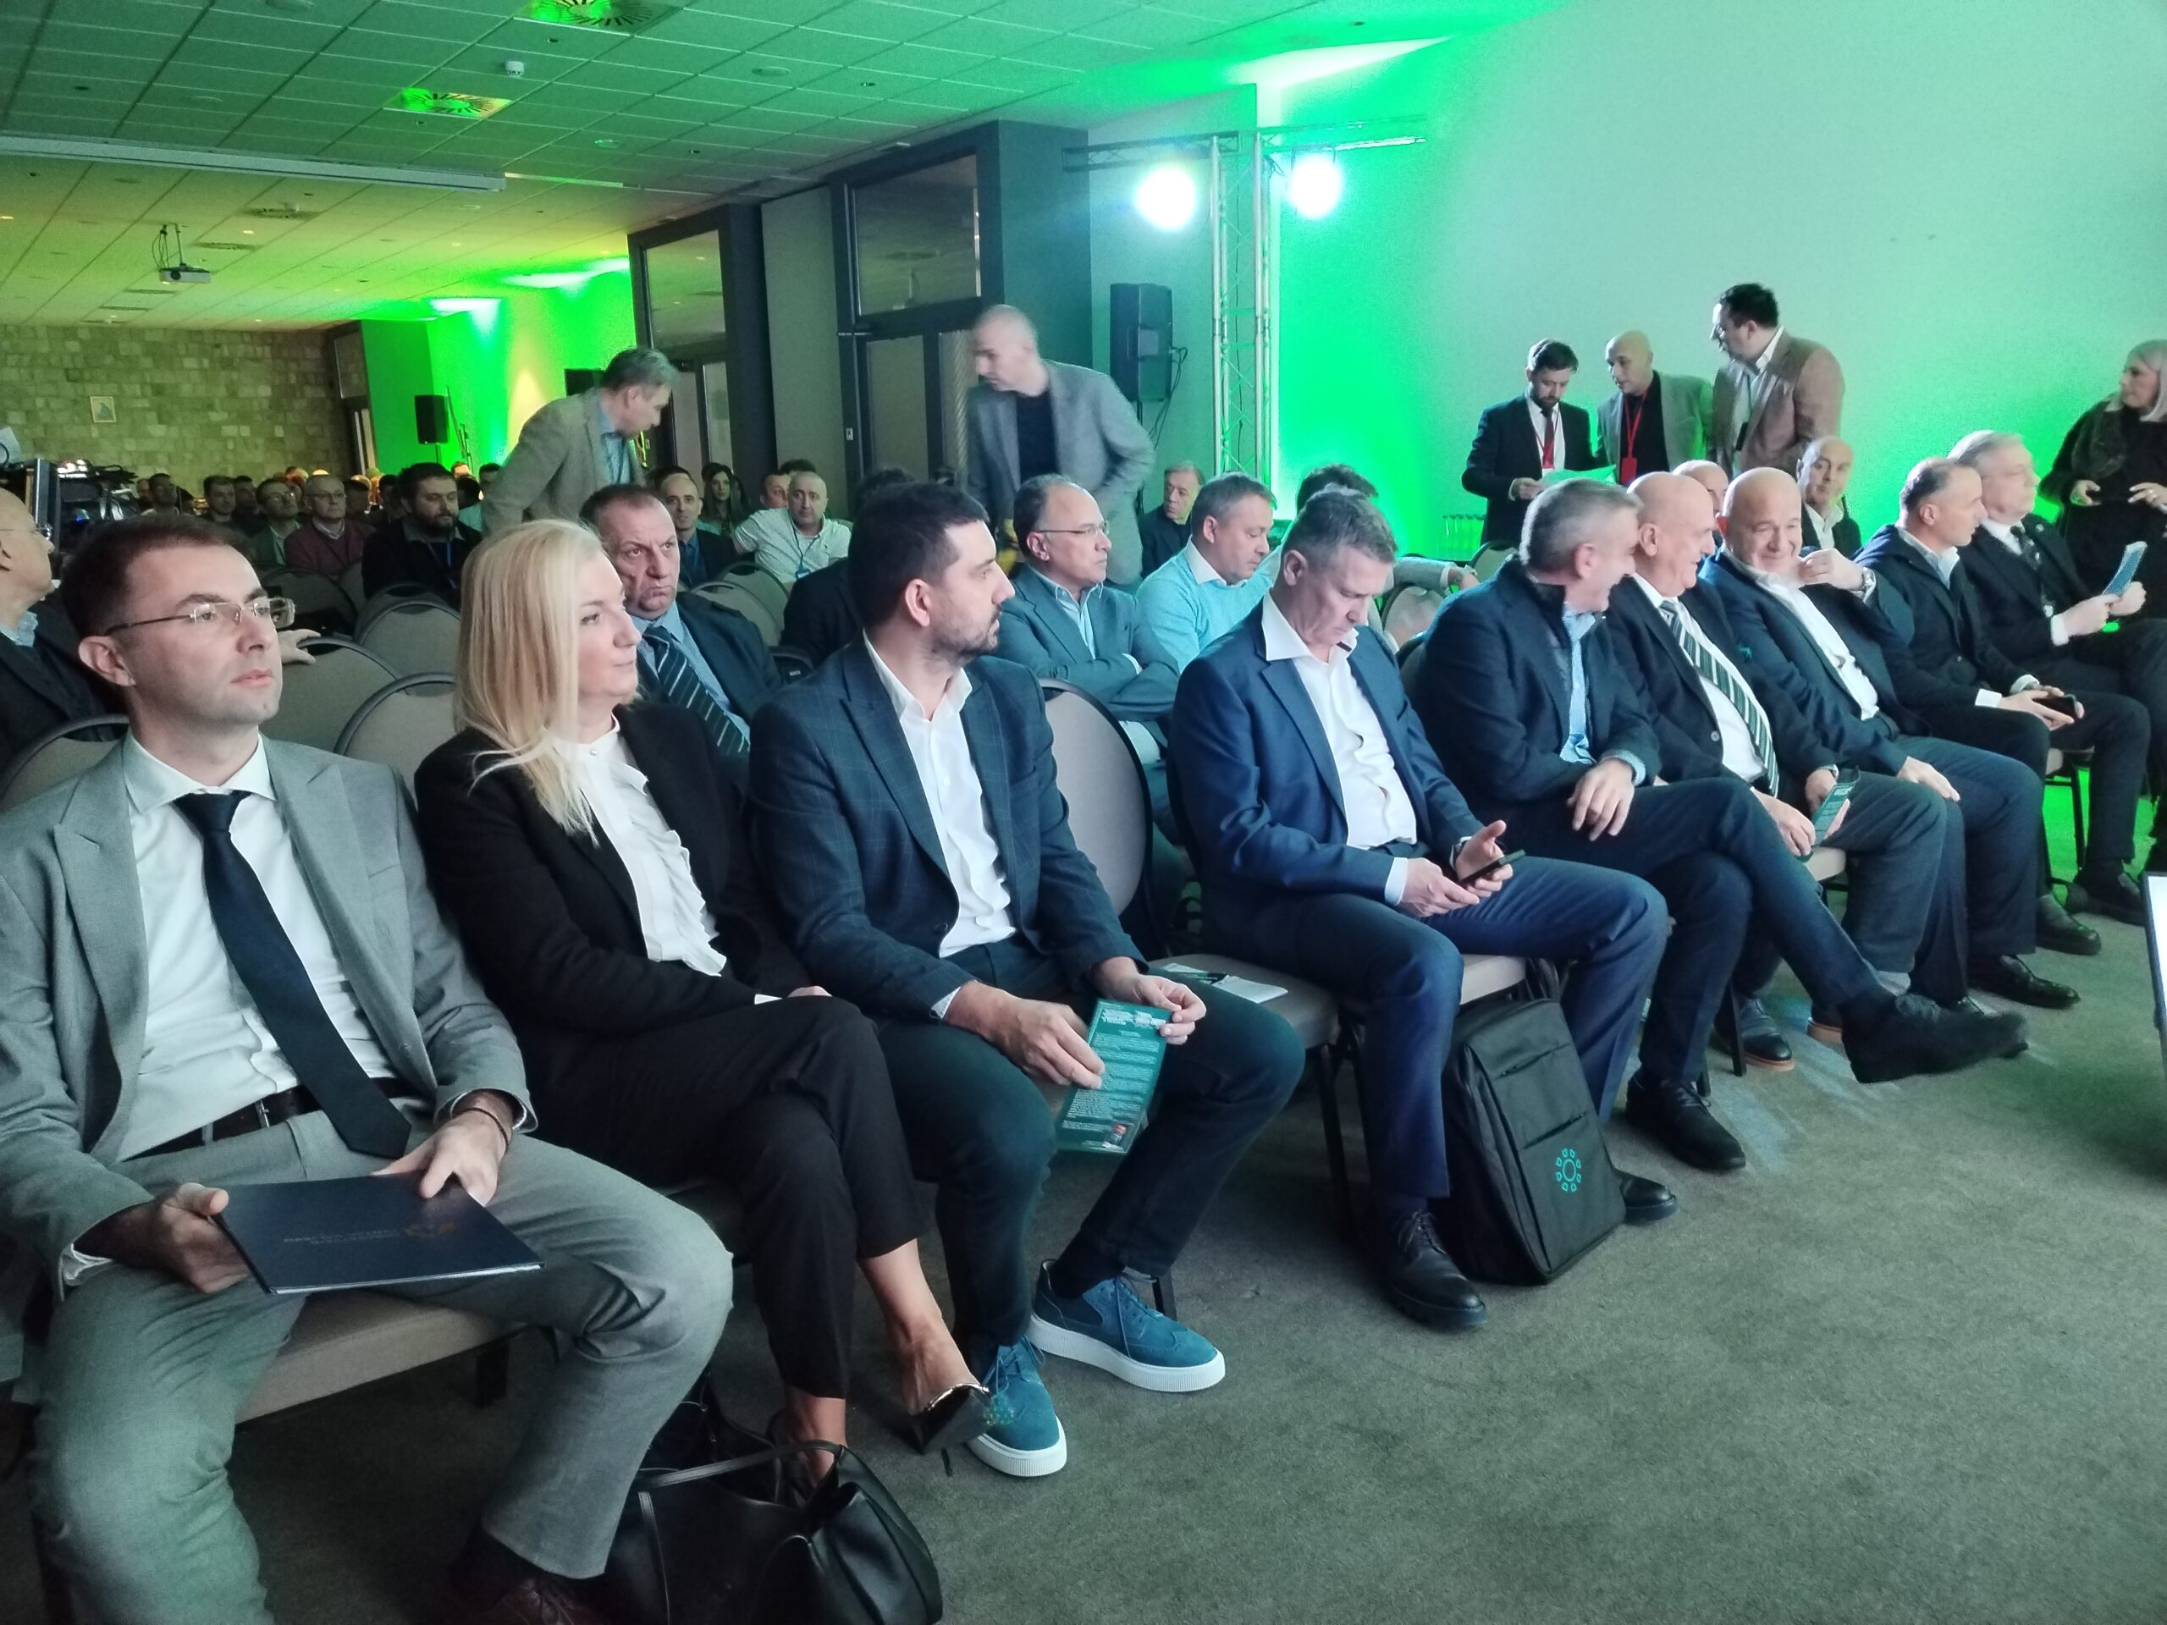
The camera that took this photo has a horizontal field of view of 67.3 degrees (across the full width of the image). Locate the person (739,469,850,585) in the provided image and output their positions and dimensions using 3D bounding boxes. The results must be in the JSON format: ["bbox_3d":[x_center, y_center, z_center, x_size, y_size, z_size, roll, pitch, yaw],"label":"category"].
[{"bbox_3d":[-1.085,-0.677,6.575,0.600,1.362,0.780,-6,13,-20],"label":"person"}]

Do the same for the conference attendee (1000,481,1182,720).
[{"bbox_3d":[0.156,-0.148,3.906,0.580,1.280,0.850,-12,16,-41],"label":"conference attendee"}]

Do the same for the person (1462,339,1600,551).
[{"bbox_3d":[1.734,-0.923,6.384,0.500,1.785,0.340,-2,12,-3],"label":"person"}]

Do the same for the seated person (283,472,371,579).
[{"bbox_3d":[-3.350,-0.852,7.396,0.550,1.320,0.820,-10,15,-36],"label":"seated person"}]

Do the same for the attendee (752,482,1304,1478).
[{"bbox_3d":[-0.076,0.187,2.427,0.600,1.330,0.770,-11,15,-39],"label":"attendee"}]

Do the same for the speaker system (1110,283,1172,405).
[{"bbox_3d":[0.308,-2.507,8.700,0.330,0.630,0.360,-1,12,3],"label":"speaker system"}]

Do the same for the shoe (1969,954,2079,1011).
[{"bbox_3d":[2.271,0.389,4.007,0.300,0.110,0.110,11,17,44],"label":"shoe"}]

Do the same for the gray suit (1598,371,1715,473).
[{"bbox_3d":[2.264,-0.966,6.531,0.550,1.500,0.360,6,14,30],"label":"gray suit"}]

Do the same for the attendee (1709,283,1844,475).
[{"bbox_3d":[2.455,-0.893,5.787,0.460,1.880,0.580,-4,12,-15],"label":"attendee"}]

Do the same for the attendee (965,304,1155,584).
[{"bbox_3d":[-0.048,-0.486,4.533,0.530,1.778,0.420,3,13,21],"label":"attendee"}]

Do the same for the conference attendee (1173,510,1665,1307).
[{"bbox_3d":[0.616,0.075,2.960,0.600,1.295,0.780,-12,16,-41],"label":"conference attendee"}]

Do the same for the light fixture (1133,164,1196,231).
[{"bbox_3d":[0.441,-3.308,8.750,0.300,0.320,0.260,2,12,14],"label":"light fixture"}]

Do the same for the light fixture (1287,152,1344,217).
[{"bbox_3d":[1.207,-3.276,8.500,0.300,0.320,0.260,2,12,18],"label":"light fixture"}]

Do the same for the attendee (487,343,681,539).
[{"bbox_3d":[-1.481,-0.537,4.950,0.640,1.660,0.530,1,12,11],"label":"attendee"}]

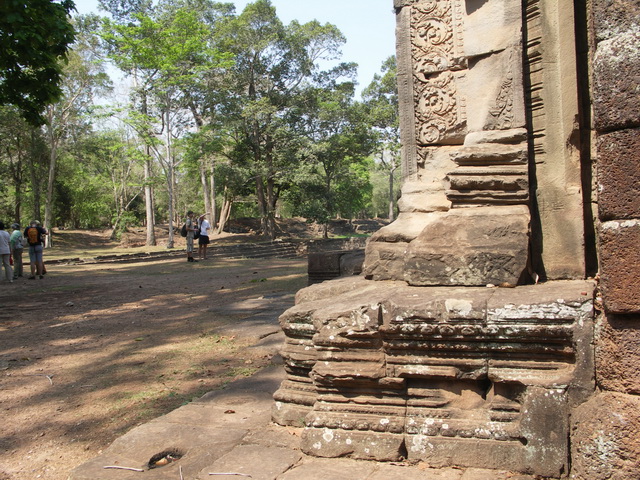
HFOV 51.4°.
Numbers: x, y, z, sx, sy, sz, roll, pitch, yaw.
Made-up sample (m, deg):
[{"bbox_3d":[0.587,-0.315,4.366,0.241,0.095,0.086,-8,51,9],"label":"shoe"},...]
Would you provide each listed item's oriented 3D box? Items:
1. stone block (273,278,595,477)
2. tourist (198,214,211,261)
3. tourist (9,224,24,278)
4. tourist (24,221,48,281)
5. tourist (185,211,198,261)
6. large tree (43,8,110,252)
[{"bbox_3d":[0.663,0.776,4.302,2.090,0.920,1.150,-2,3,21],"label":"stone block"},{"bbox_3d":[-4.095,-0.124,23.600,0.500,1.680,0.400,-2,3,9],"label":"tourist"},{"bbox_3d":[-9.028,0.327,19.800,0.470,1.650,0.380,-2,3,27],"label":"tourist"},{"bbox_3d":[-8.478,0.292,19.800,0.600,1.710,0.450,-3,3,6],"label":"tourist"},{"bbox_3d":[-4.440,-0.121,23.000,0.520,1.730,0.480,-2,3,16],"label":"tourist"},{"bbox_3d":[-14.999,-6.807,41.000,4.600,14.300,4.600,-3,3,0],"label":"large tree"}]

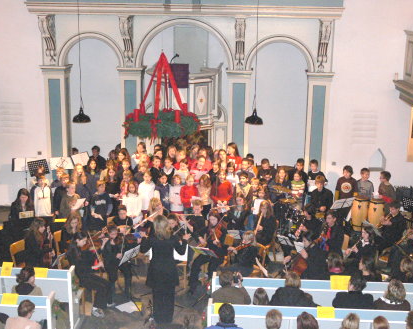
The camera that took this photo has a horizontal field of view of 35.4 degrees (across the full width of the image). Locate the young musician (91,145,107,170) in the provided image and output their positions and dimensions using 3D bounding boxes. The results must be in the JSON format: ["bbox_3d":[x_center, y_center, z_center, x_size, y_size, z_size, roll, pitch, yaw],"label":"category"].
[{"bbox_3d":[-2.375,0.309,14.466,0.450,1.550,0.300,0,14,-2],"label":"young musician"}]

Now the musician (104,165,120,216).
[{"bbox_3d":[-1.829,0.749,12.548,0.420,1.483,0.320,-2,14,-11],"label":"musician"}]

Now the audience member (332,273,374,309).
[{"bbox_3d":[1.871,1.963,8.354,0.540,1.320,0.720,1,12,2],"label":"audience member"}]

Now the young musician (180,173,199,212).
[{"bbox_3d":[-0.331,0.837,12.875,0.380,1.330,0.300,1,12,3],"label":"young musician"}]

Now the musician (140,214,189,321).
[{"bbox_3d":[-0.610,1.514,9.415,0.700,1.688,0.500,2,14,3],"label":"musician"}]

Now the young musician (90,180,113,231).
[{"bbox_3d":[-2.018,0.971,12.449,0.440,1.400,0.320,-2,13,-11],"label":"young musician"}]

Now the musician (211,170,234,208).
[{"bbox_3d":[0.292,0.806,12.450,0.430,1.445,0.320,1,14,0],"label":"musician"}]

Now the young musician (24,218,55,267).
[{"bbox_3d":[-2.530,1.511,10.266,0.750,1.260,0.520,10,15,36],"label":"young musician"}]

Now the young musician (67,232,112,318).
[{"bbox_3d":[-1.801,1.682,10.041,0.760,1.280,0.480,6,15,17],"label":"young musician"}]

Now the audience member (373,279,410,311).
[{"bbox_3d":[2.484,2.070,8.730,0.500,1.300,0.720,1,14,2],"label":"audience member"}]

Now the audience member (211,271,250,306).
[{"bbox_3d":[0.329,1.999,8.876,0.540,1.320,0.720,2,14,5],"label":"audience member"}]

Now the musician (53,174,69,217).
[{"bbox_3d":[-2.725,0.847,12.267,0.400,1.358,0.300,-1,14,-8],"label":"musician"}]

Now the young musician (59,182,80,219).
[{"bbox_3d":[-2.620,0.966,12.501,0.420,1.370,0.360,-7,15,-33],"label":"young musician"}]

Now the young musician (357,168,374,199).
[{"bbox_3d":[3.368,0.705,13.941,0.420,1.280,0.300,0,14,-2],"label":"young musician"}]

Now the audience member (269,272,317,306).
[{"bbox_3d":[1.078,1.965,8.407,0.550,1.347,0.750,2,14,4],"label":"audience member"}]

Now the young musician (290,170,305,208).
[{"bbox_3d":[1.923,0.800,13.517,0.360,1.360,0.270,1,14,2],"label":"young musician"}]

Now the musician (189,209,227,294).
[{"bbox_3d":[0.007,1.431,10.778,0.520,1.290,0.750,13,19,39],"label":"musician"}]

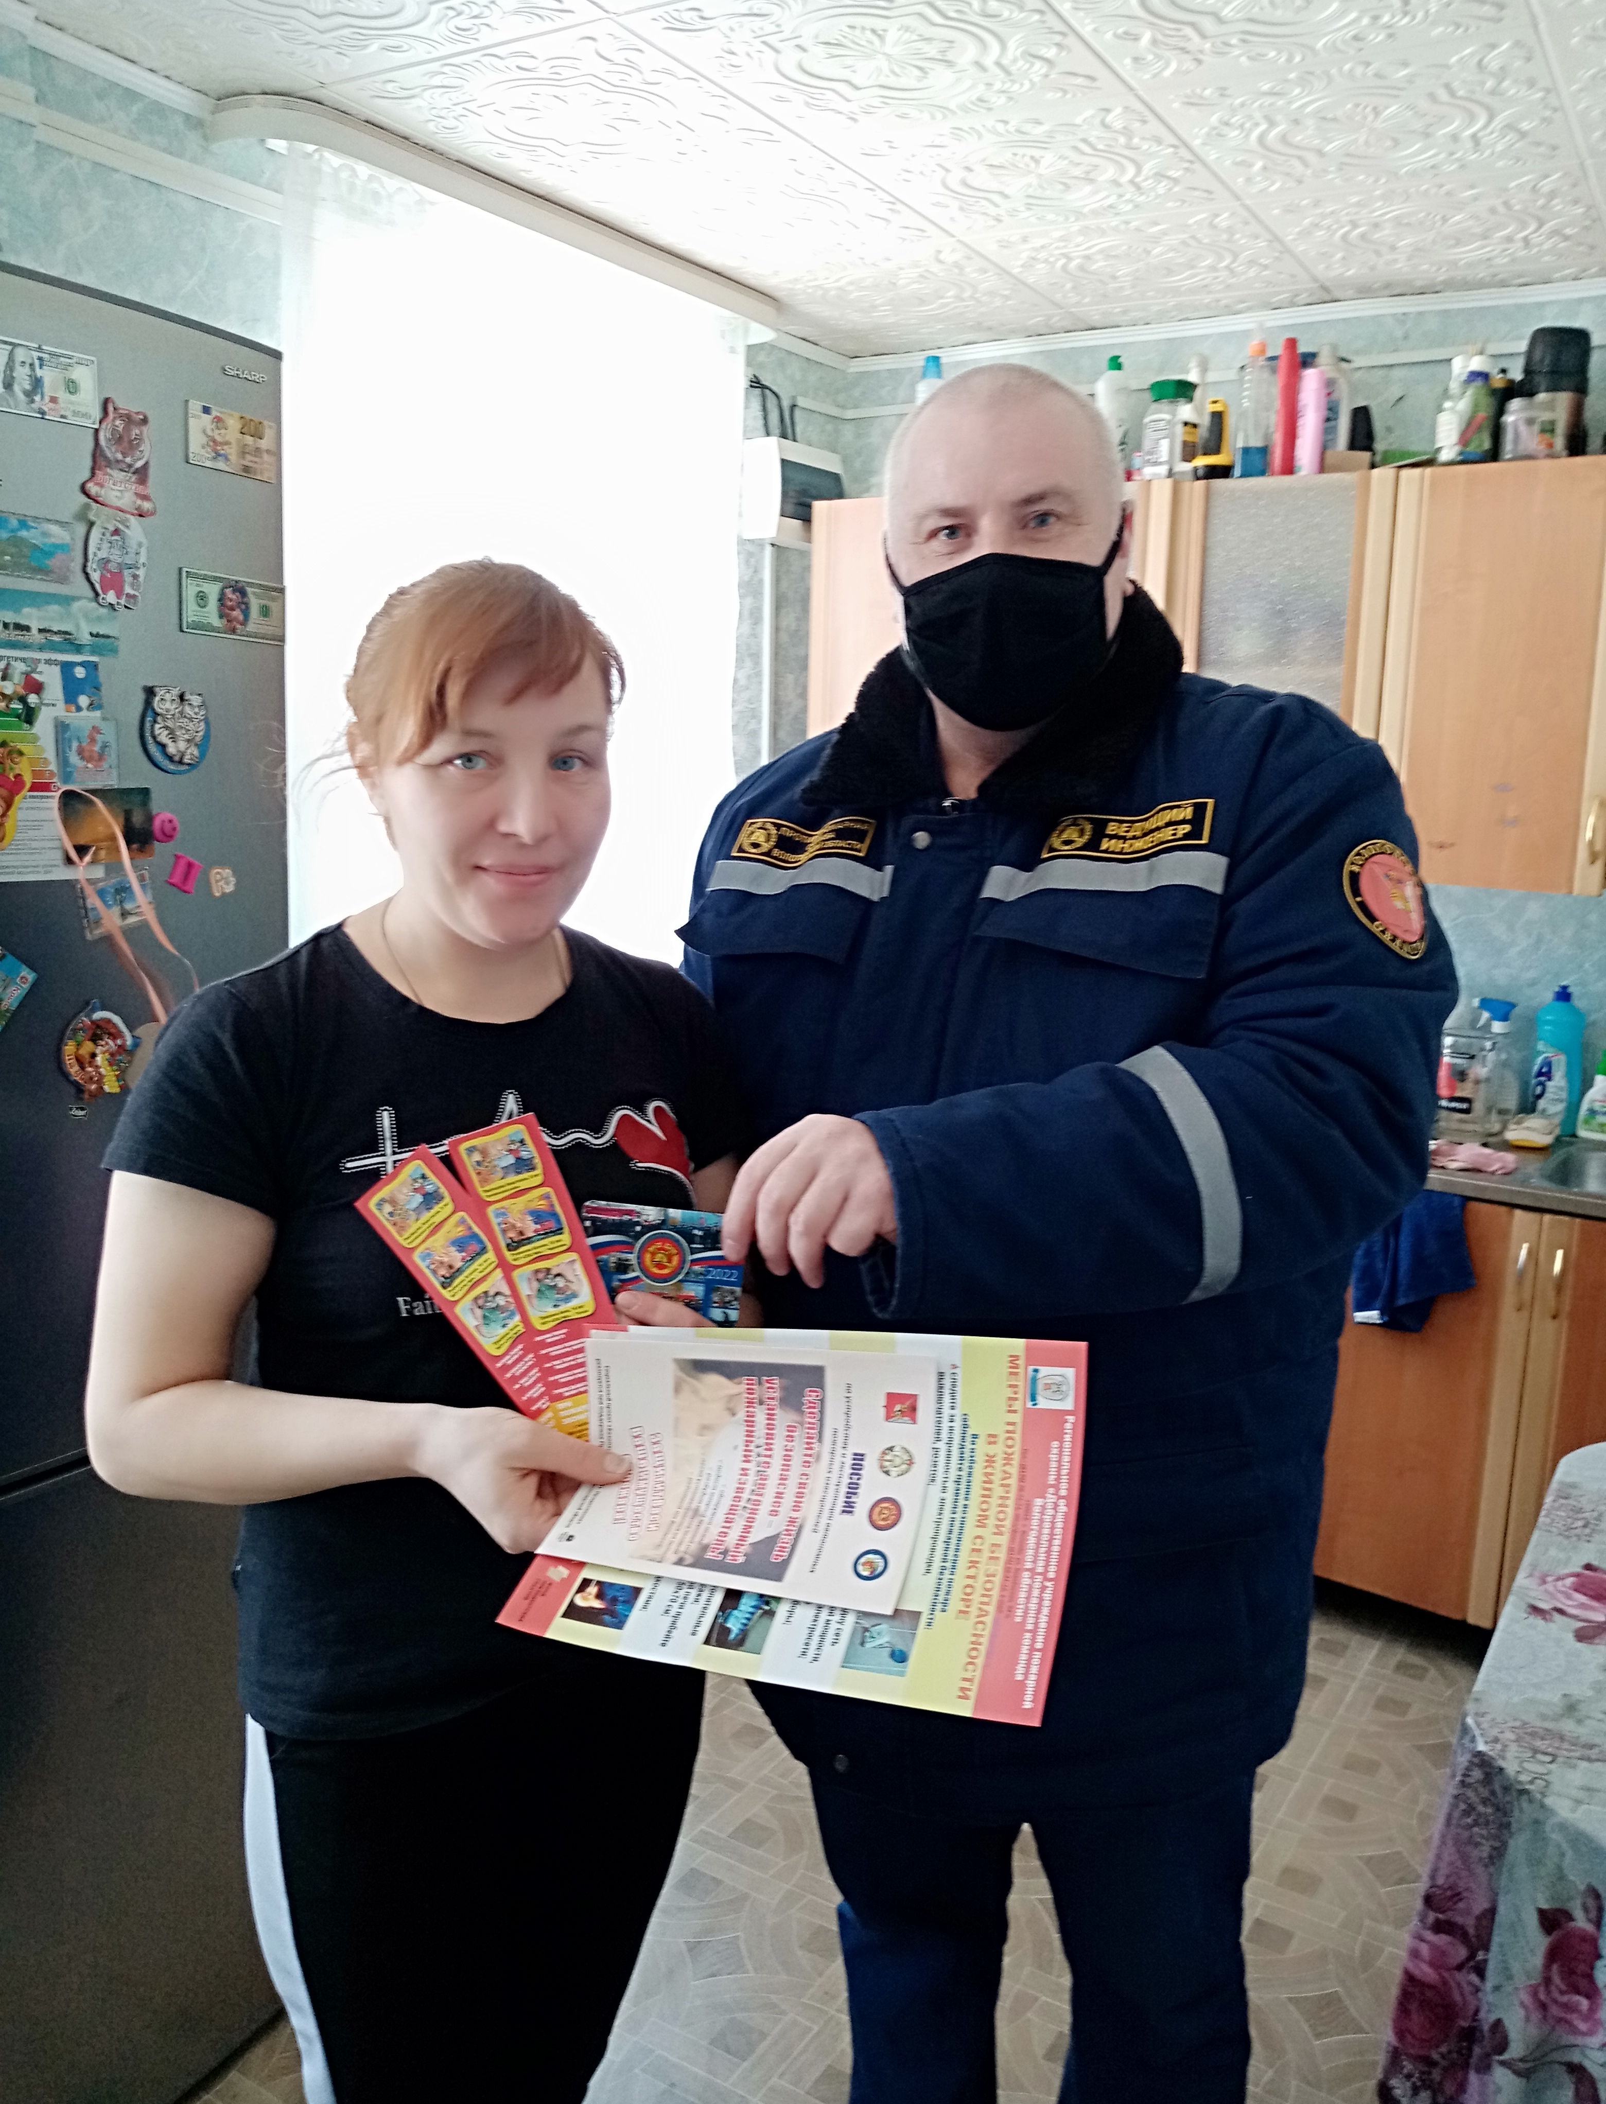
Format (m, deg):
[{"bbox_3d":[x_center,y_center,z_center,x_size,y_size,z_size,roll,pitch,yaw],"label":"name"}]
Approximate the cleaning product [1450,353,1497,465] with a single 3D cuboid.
[{"bbox_3d":[1.202,-1.134,2.872,0.067,0.199,0.060,6,11,19],"label":"cleaning product"}]

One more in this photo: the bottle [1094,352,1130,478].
[{"bbox_3d":[0.629,-1.274,3.284,0.077,0.274,0.060,10,13,35],"label":"bottle"}]

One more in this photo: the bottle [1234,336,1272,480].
[{"bbox_3d":[0.848,-1.204,3.003,0.066,0.264,0.066,6,11,19],"label":"bottle"}]

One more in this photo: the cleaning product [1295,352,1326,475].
[{"bbox_3d":[0.937,-1.152,2.952,0.046,0.188,0.046,6,11,19],"label":"cleaning product"}]

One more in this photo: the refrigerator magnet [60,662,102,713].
[{"bbox_3d":[-0.660,-0.335,1.477,0.004,0.045,0.039,8,15,30],"label":"refrigerator magnet"}]

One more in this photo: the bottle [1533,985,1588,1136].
[{"bbox_3d":[1.448,0.019,3.079,0.065,0.283,0.092,-9,15,-44],"label":"bottle"}]

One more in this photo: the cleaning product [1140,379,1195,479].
[{"bbox_3d":[0.709,-1.189,3.101,0.098,0.191,0.085,6,11,19],"label":"cleaning product"}]

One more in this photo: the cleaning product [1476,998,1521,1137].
[{"bbox_3d":[1.326,0.026,3.071,0.085,0.265,0.070,8,13,30],"label":"cleaning product"}]

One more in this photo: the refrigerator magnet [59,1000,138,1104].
[{"bbox_3d":[-0.689,-0.002,1.587,0.018,0.098,0.083,8,13,29],"label":"refrigerator magnet"}]

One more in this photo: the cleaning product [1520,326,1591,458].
[{"bbox_3d":[1.357,-1.169,2.910,0.120,0.262,0.120,8,13,30],"label":"cleaning product"}]

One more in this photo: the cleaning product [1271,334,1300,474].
[{"bbox_3d":[0.893,-1.184,2.967,0.046,0.242,0.046,6,11,19],"label":"cleaning product"}]

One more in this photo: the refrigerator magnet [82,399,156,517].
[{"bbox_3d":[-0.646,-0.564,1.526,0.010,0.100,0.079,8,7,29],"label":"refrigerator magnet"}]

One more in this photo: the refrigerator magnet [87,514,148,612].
[{"bbox_3d":[-0.633,-0.456,1.492,0.006,0.092,0.065,8,12,30],"label":"refrigerator magnet"}]

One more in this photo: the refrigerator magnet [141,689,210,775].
[{"bbox_3d":[-0.629,-0.321,1.616,0.014,0.082,0.080,8,9,29],"label":"refrigerator magnet"}]

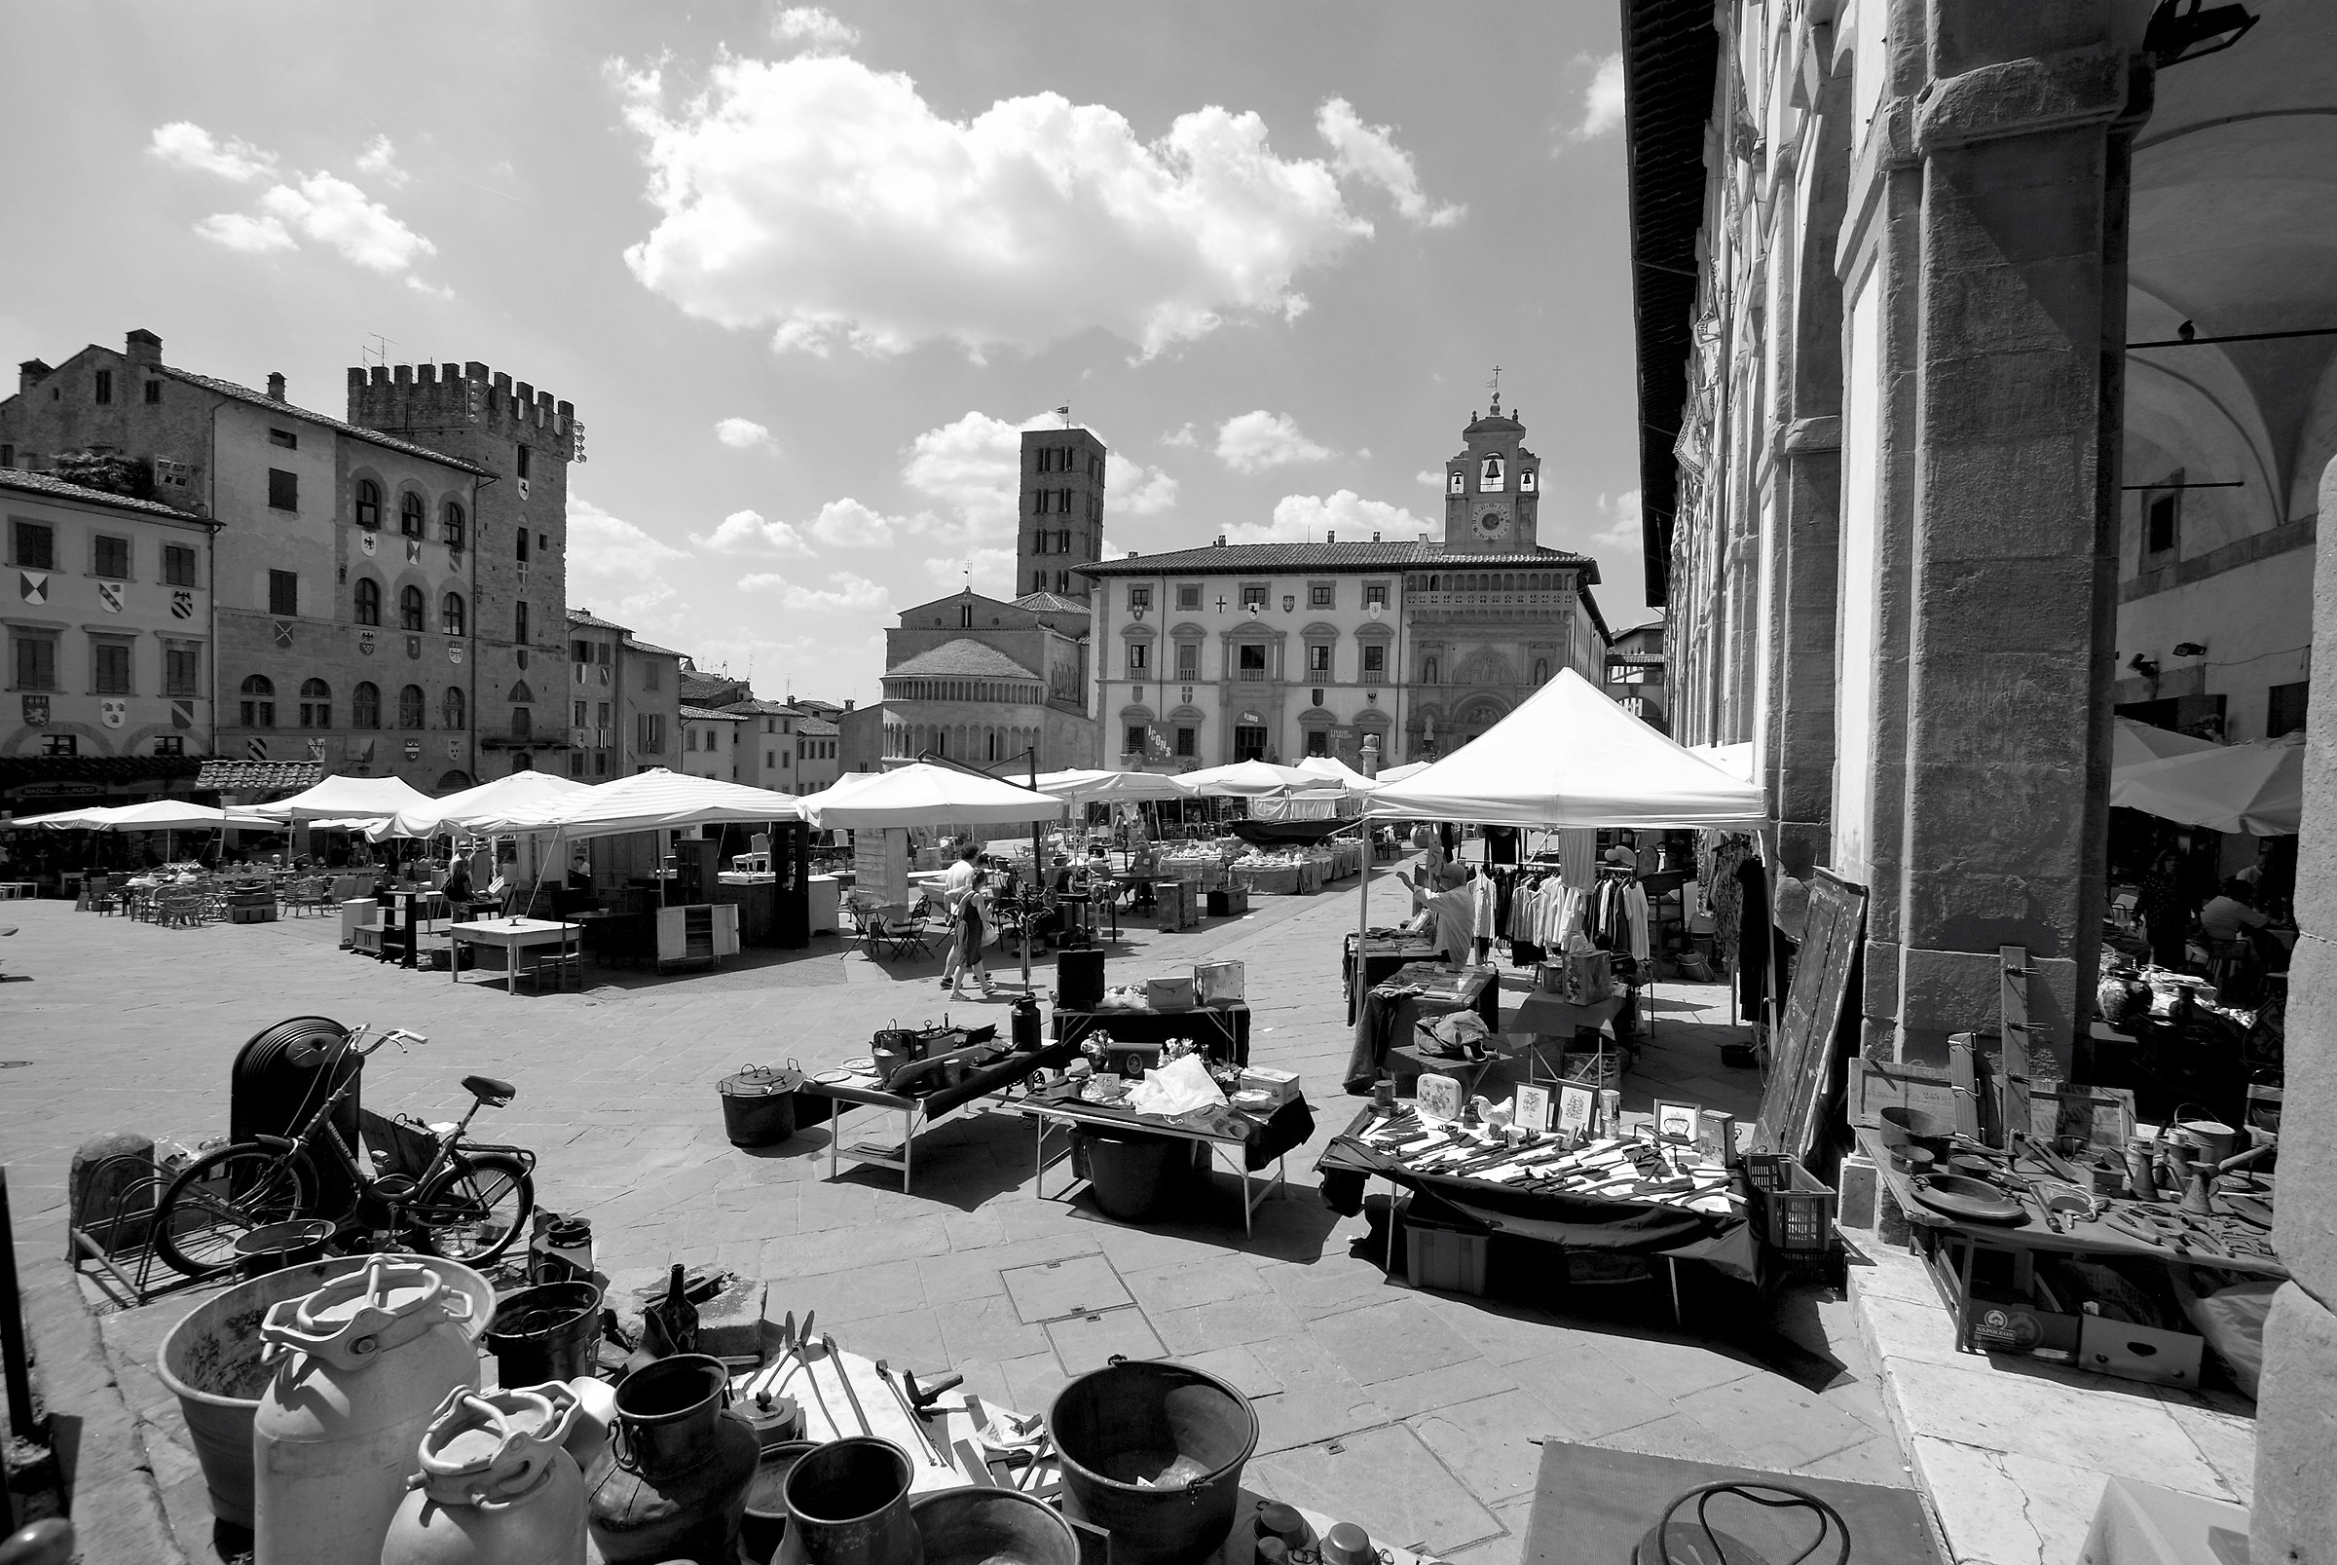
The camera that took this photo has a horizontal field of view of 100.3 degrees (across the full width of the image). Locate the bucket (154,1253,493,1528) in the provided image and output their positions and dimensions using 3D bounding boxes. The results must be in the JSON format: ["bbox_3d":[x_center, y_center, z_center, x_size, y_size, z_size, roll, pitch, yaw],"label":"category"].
[{"bbox_3d":[-2.147,1.571,2.504,0.657,0.383,0.657,9,1,0],"label":"bucket"}]

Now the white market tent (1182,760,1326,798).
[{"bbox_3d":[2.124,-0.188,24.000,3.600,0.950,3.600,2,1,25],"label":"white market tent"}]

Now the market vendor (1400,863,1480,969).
[{"bbox_3d":[2.430,1.602,8.750,0.650,1.720,0.500,2,1,32],"label":"market vendor"}]

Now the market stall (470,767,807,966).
[{"bbox_3d":[-7.800,1.142,14.600,2.900,2.800,4.000,2,1,28],"label":"market stall"}]

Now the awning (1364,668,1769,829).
[{"bbox_3d":[3.768,-0.382,9.283,3.000,1.380,3.000,2,1,25],"label":"awning"}]

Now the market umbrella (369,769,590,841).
[{"bbox_3d":[-10.509,0.360,16.013,4.000,1.100,4.000,2,1,25],"label":"market umbrella"}]

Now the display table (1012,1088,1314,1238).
[{"bbox_3d":[-0.050,2.095,5.680,1.380,0.520,0.700,2,1,20],"label":"display table"}]

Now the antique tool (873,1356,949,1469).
[{"bbox_3d":[-0.651,1.533,2.399,0.050,0.040,0.470,0,1,-34],"label":"antique tool"}]

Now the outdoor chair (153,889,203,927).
[{"bbox_3d":[-20.655,2.658,20.261,0.650,0.850,0.650,1,1,20],"label":"outdoor chair"}]

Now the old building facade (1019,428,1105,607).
[{"bbox_3d":[-13.197,-20.109,126.709,8.500,47.992,7.000,2,1,19],"label":"old building facade"}]

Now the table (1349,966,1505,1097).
[{"bbox_3d":[2.200,2.027,8.050,0.850,0.740,1.600,2,1,24],"label":"table"}]

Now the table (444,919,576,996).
[{"bbox_3d":[-8.720,2.277,12.950,1.300,0.760,0.850,2,1,26],"label":"table"}]

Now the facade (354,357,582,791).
[{"bbox_3d":[-33.657,-7.996,47.255,6.600,22.130,4.970,1,1,18],"label":"facade"}]

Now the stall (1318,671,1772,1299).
[{"bbox_3d":[3.053,0.703,7.635,3.100,3.500,6.300,2,1,25],"label":"stall"}]

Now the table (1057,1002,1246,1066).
[{"bbox_3d":[-0.213,2.270,8.894,1.720,0.620,0.650,1,1,-6],"label":"table"}]

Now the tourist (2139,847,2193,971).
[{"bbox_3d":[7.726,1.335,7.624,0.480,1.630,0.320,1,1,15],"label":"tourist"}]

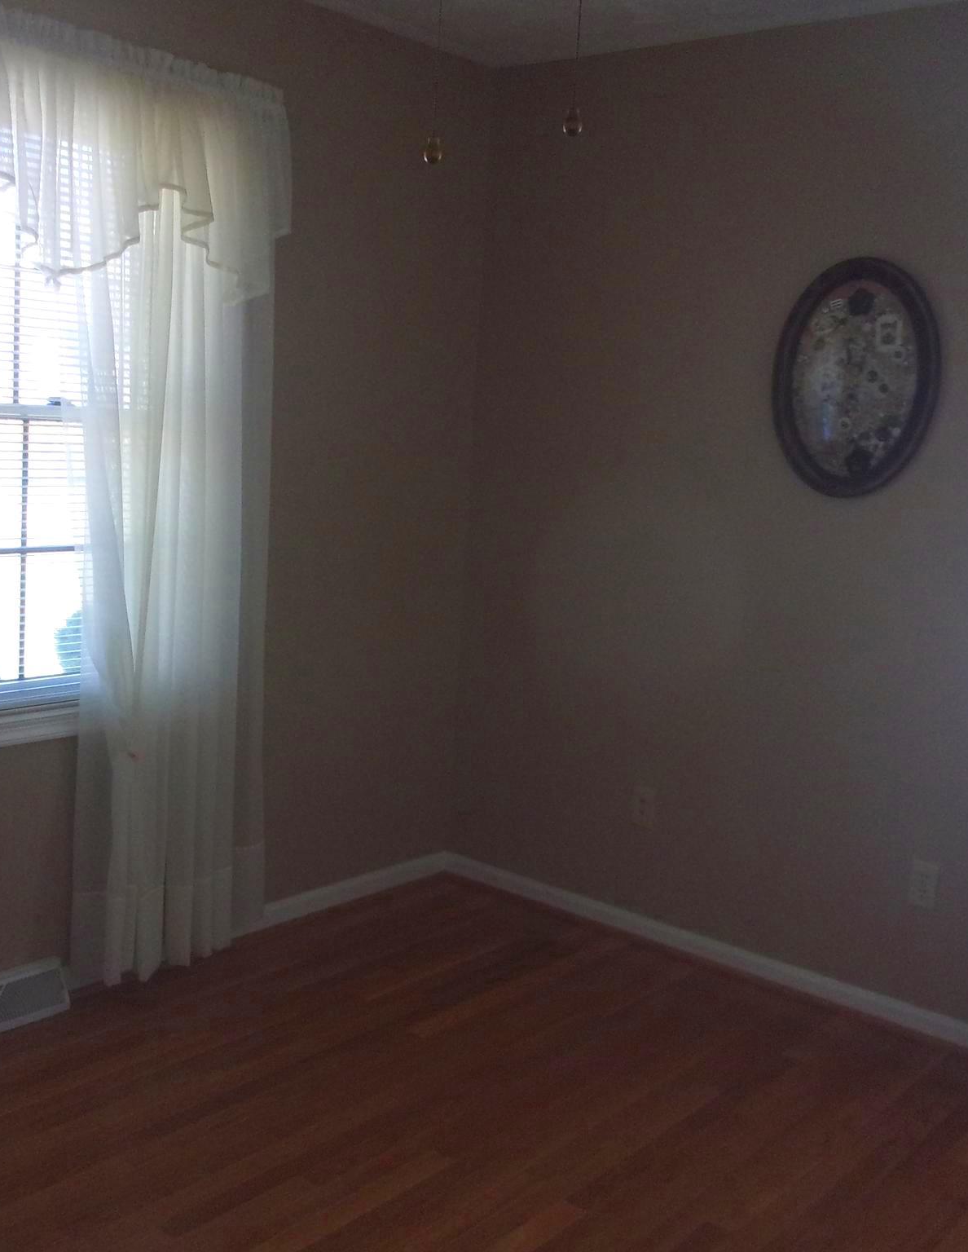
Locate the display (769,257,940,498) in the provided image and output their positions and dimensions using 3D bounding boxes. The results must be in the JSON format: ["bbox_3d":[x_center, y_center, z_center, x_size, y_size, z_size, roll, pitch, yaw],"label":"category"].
[{"bbox_3d":[0.912,-0.611,3.336,0.423,0.585,0.040,11,11,39],"label":"display"}]

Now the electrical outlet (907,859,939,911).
[{"bbox_3d":[1.087,0.639,3.335,0.069,0.114,0.009,11,11,39],"label":"electrical outlet"}]

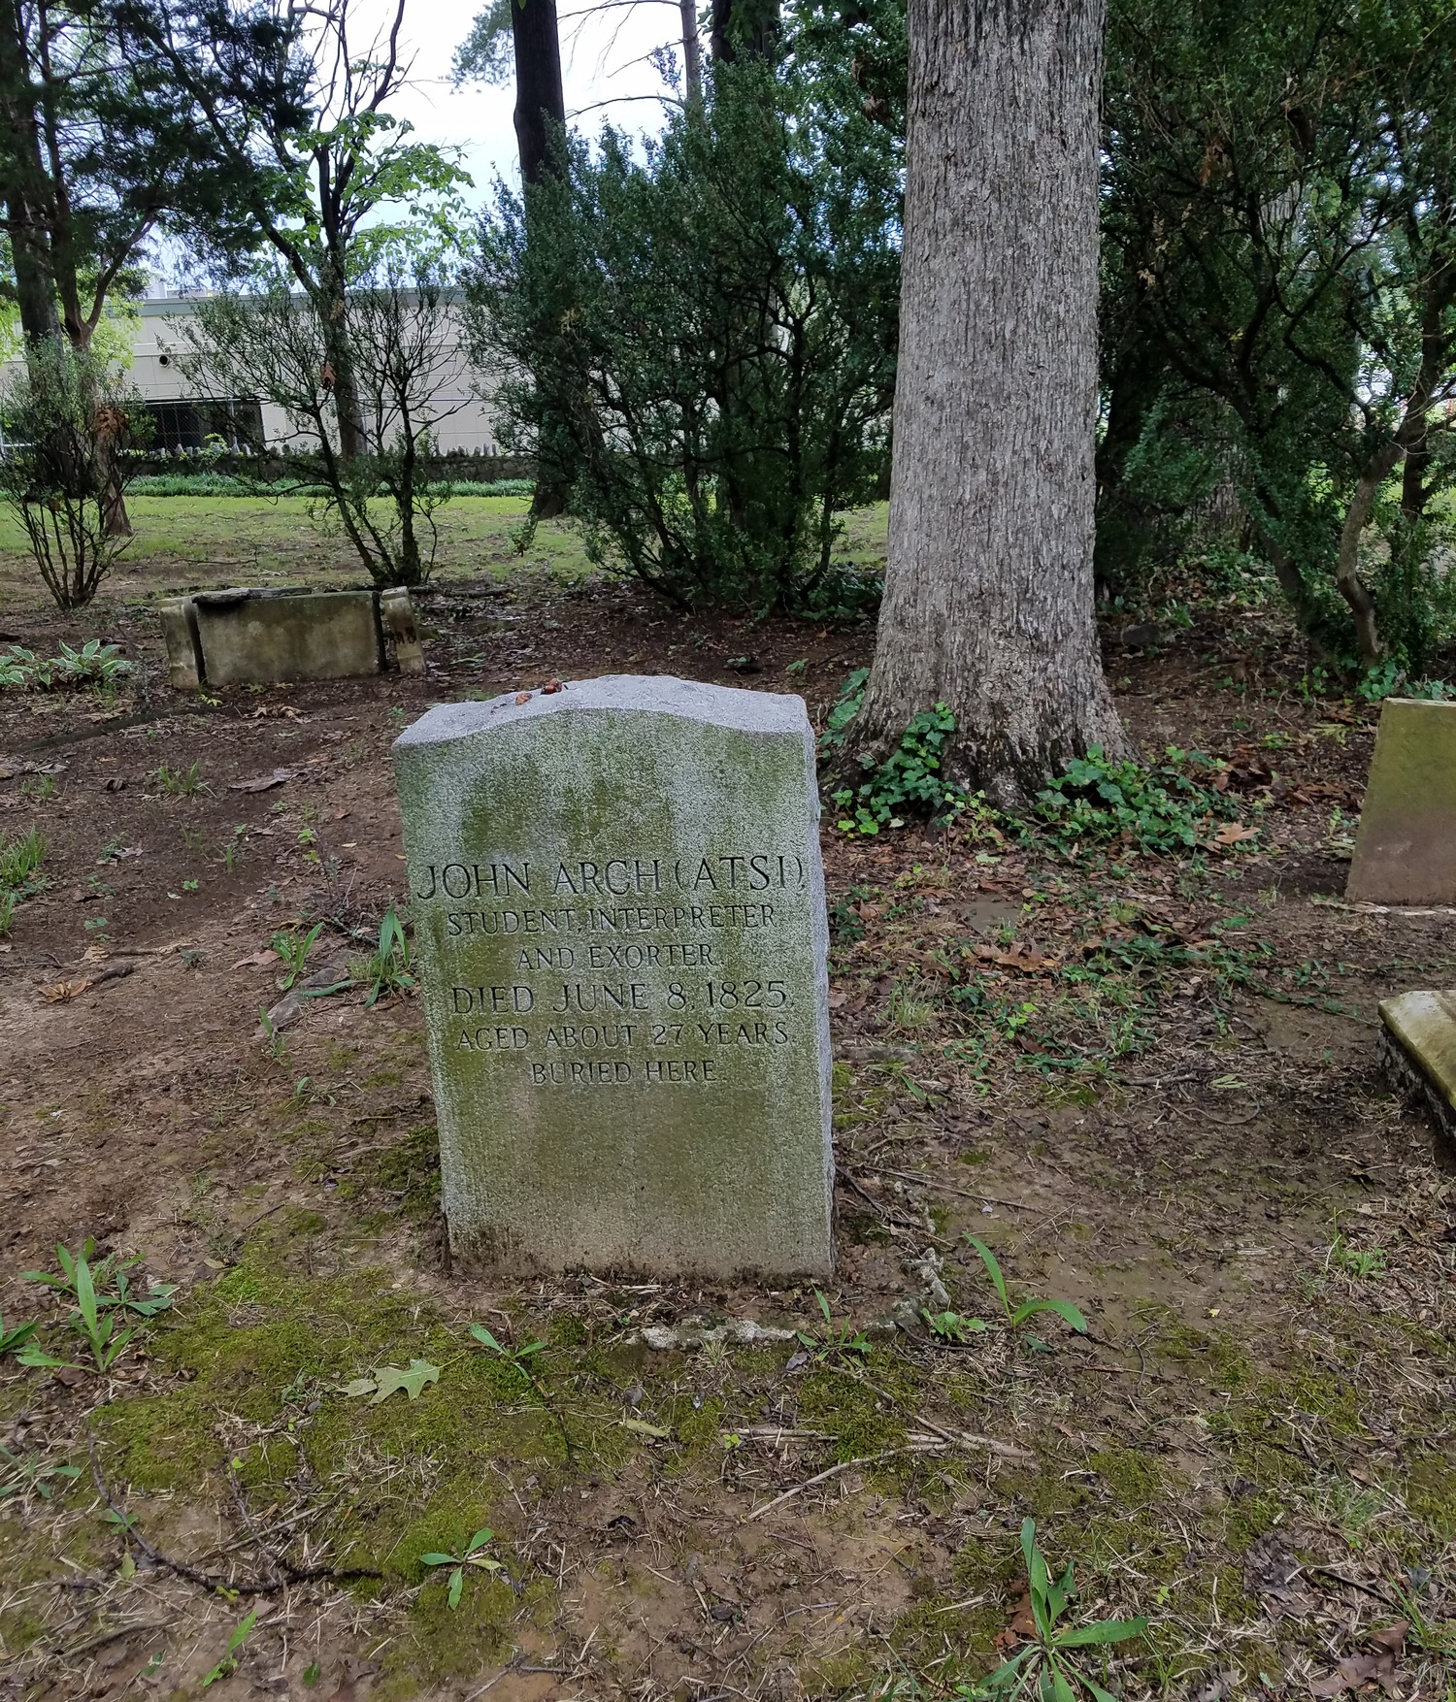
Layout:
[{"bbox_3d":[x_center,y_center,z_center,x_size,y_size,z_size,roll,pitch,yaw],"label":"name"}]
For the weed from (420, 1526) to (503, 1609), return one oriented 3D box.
[{"bbox_3d":[-0.330,0.891,1.817,0.098,0.033,0.108,0,17,0],"label":"weed"}]

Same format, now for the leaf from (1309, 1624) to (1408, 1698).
[{"bbox_3d":[0.728,0.933,1.685,0.120,0.030,0.070,-7,18,-21],"label":"leaf"}]

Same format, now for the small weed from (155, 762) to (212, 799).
[{"bbox_3d":[-2.049,-0.267,5.492,0.185,0.100,0.130,0,17,0],"label":"small weed"}]

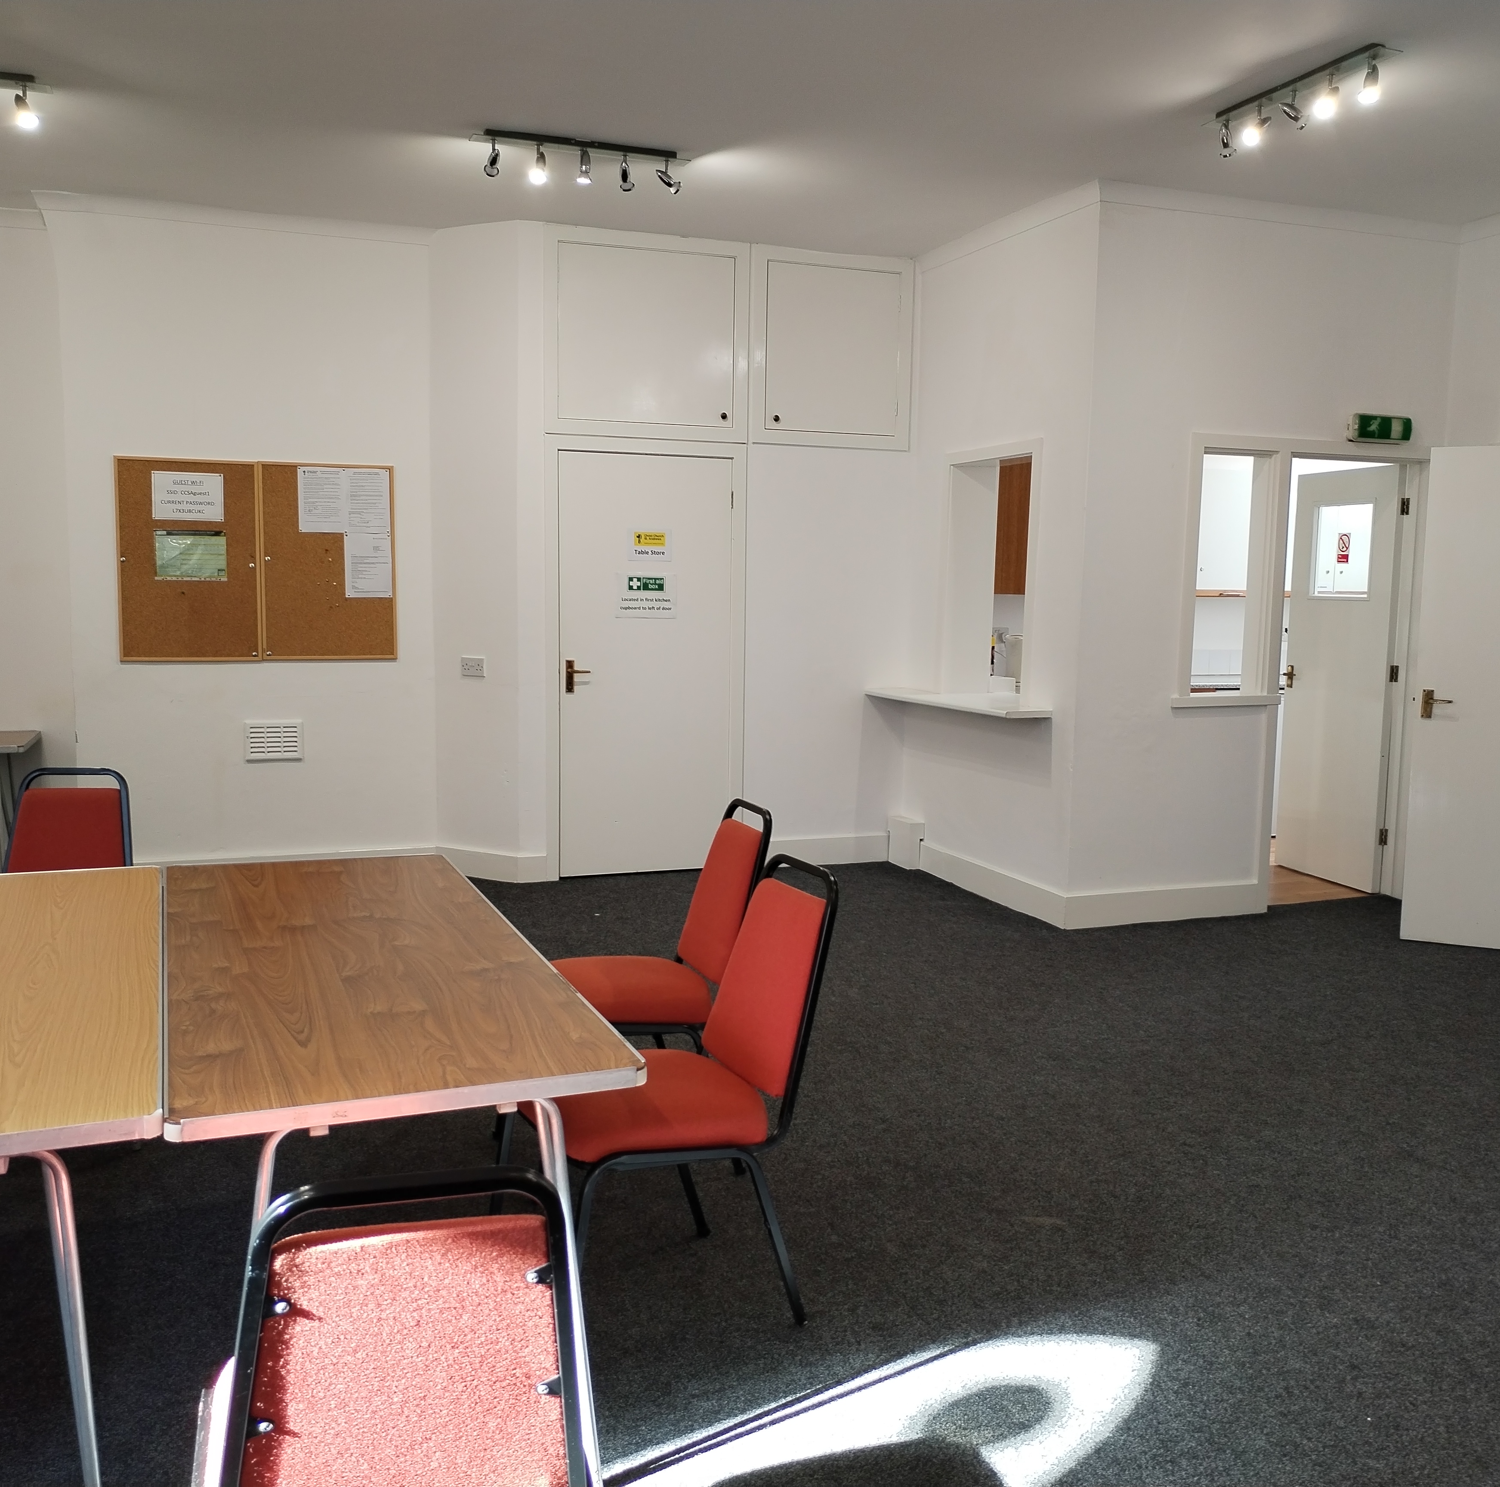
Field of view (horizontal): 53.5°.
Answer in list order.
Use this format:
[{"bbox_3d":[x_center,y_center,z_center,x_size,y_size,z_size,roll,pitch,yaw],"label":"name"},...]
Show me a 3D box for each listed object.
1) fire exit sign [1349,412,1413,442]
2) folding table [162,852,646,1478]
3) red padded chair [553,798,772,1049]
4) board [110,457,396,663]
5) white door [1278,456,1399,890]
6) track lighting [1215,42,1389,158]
[{"bbox_3d":[2.763,-1.370,6.532,0.315,0.122,0.065,-1,7,-20],"label":"fire exit sign"},{"bbox_3d":[-0.830,0.762,3.100,0.701,0.707,1.831,-2,7,-21],"label":"folding table"},{"bbox_3d":[-0.268,0.602,3.757,0.600,0.885,0.450,-2,7,-23],"label":"red padded chair"},{"bbox_3d":[-2.204,-0.815,6.718,1.197,0.899,0.025,-2,7,-21],"label":"board"},{"bbox_3d":[2.889,-0.324,7.318,0.045,2.004,0.715,-1,7,-17],"label":"white door"},{"bbox_3d":[1.730,-2.022,4.715,0.110,0.155,0.780,-1,7,-20],"label":"track lighting"}]

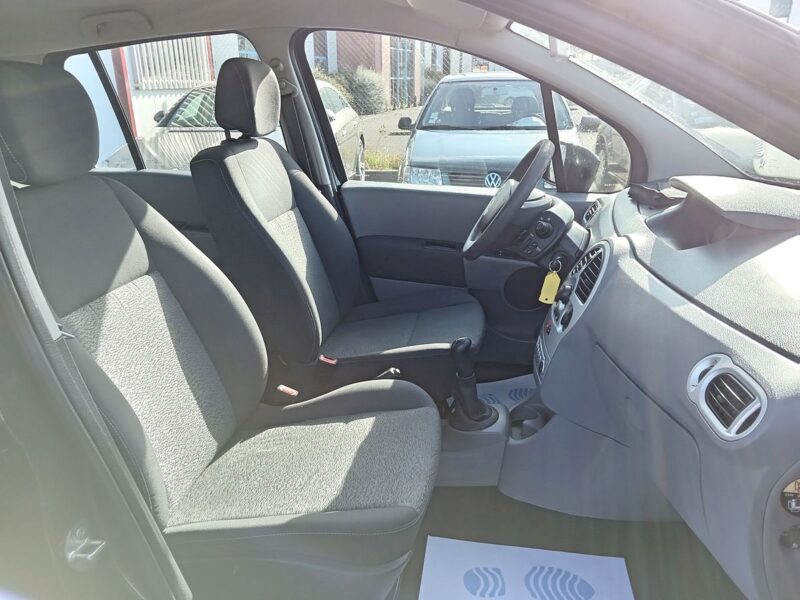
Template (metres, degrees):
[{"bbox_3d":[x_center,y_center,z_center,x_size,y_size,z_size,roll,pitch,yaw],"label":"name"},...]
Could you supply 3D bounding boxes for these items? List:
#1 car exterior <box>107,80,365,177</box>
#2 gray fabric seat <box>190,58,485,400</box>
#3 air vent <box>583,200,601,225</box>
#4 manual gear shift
[{"bbox_3d":[-1.589,-1.808,6.674,1.740,1.440,4.200,1,20,4],"label":"car exterior"},{"bbox_3d":[-0.129,-0.173,1.658,0.760,0.960,0.520,3,20,9],"label":"gray fabric seat"},{"bbox_3d":[0.567,-0.261,1.712,0.040,0.085,0.100,23,22,1],"label":"air vent"},{"bbox_3d":[0.176,0.194,1.353,0.105,0.220,0.090,3,20,9],"label":"manual gear shift"}]

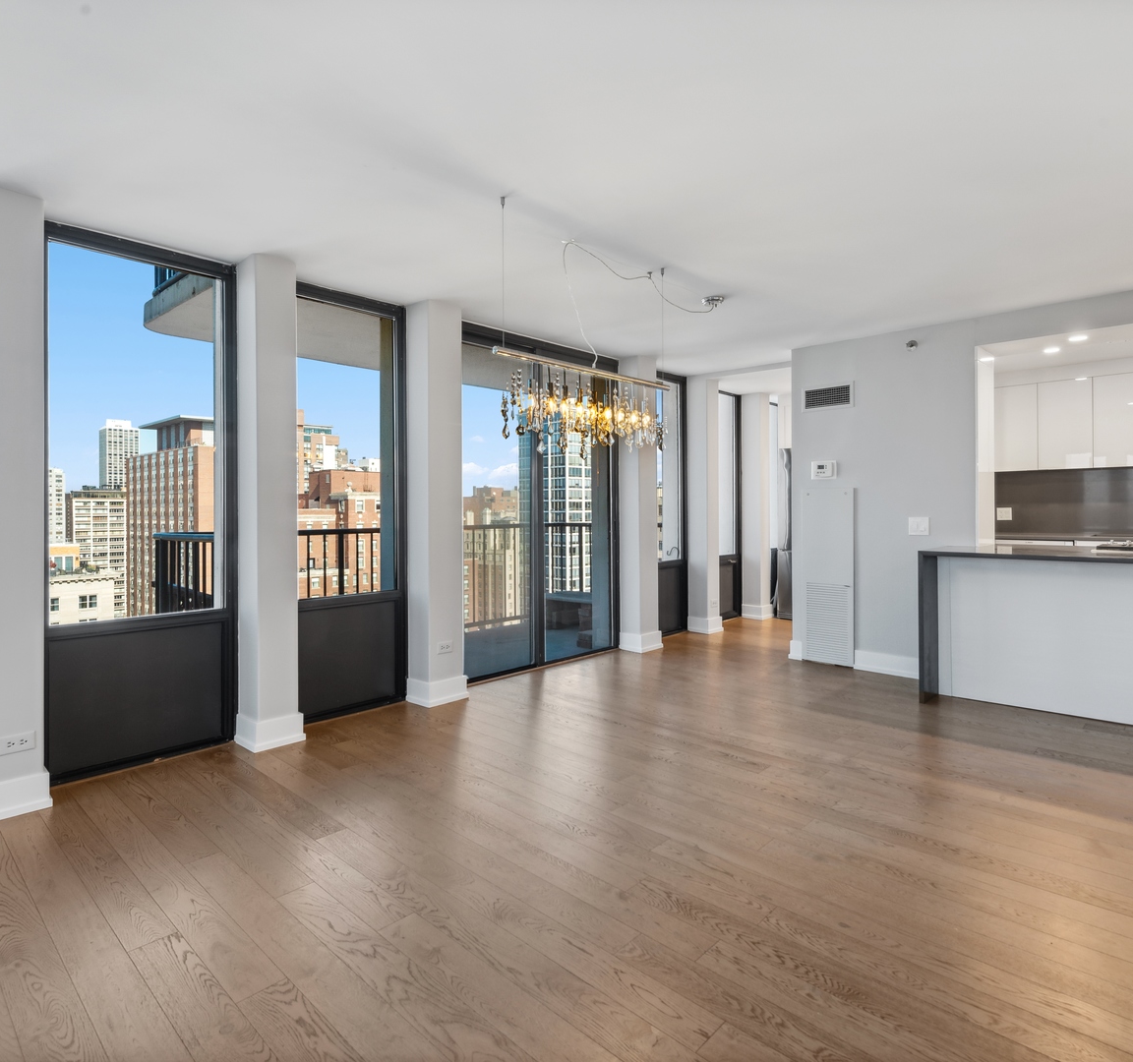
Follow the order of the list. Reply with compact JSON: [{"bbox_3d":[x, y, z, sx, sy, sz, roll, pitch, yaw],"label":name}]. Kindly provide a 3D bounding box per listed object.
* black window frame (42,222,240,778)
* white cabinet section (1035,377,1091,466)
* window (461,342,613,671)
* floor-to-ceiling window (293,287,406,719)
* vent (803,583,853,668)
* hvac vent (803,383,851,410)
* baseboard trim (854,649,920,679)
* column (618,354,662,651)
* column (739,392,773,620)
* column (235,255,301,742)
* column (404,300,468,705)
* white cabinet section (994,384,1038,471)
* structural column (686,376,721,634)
[{"bbox_3d":[-2.015,-0.121,3.356,0.080,2.410,0.860,1,1,43],"label":"black window frame"},{"bbox_3d":[4.460,-0.928,6.294,0.388,0.772,0.353,1,1,42],"label":"white cabinet section"},{"bbox_3d":[-0.193,-0.177,5.342,0.100,2.380,1.800,1,1,43],"label":"window"},{"bbox_3d":[-1.281,-0.155,4.135,0.090,2.430,0.820,1,2,41],"label":"floor-to-ceiling window"},{"bbox_3d":[1.962,0.701,5.329,0.385,0.610,0.035,1,1,43],"label":"vent"},{"bbox_3d":[1.965,-1.000,5.327,0.400,0.182,0.025,1,1,43],"label":"hvac vent"},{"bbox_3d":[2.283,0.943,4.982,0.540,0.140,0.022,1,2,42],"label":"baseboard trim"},{"bbox_3d":[0.627,-0.222,6.035,0.250,2.440,0.250,1,1,43],"label":"column"},{"bbox_3d":[2.051,-0.252,7.601,0.245,2.379,0.245,1,2,41],"label":"column"},{"bbox_3d":[-1.532,-0.142,3.659,0.250,2.440,0.240,1,1,43],"label":"column"},{"bbox_3d":[-0.815,-0.166,4.415,0.245,2.430,0.245,1,2,41],"label":"column"},{"bbox_3d":[4.179,-0.933,6.551,0.374,0.772,0.353,1,1,42],"label":"white cabinet section"},{"bbox_3d":[1.334,-0.230,6.805,0.245,2.390,0.245,1,2,41],"label":"structural column"}]

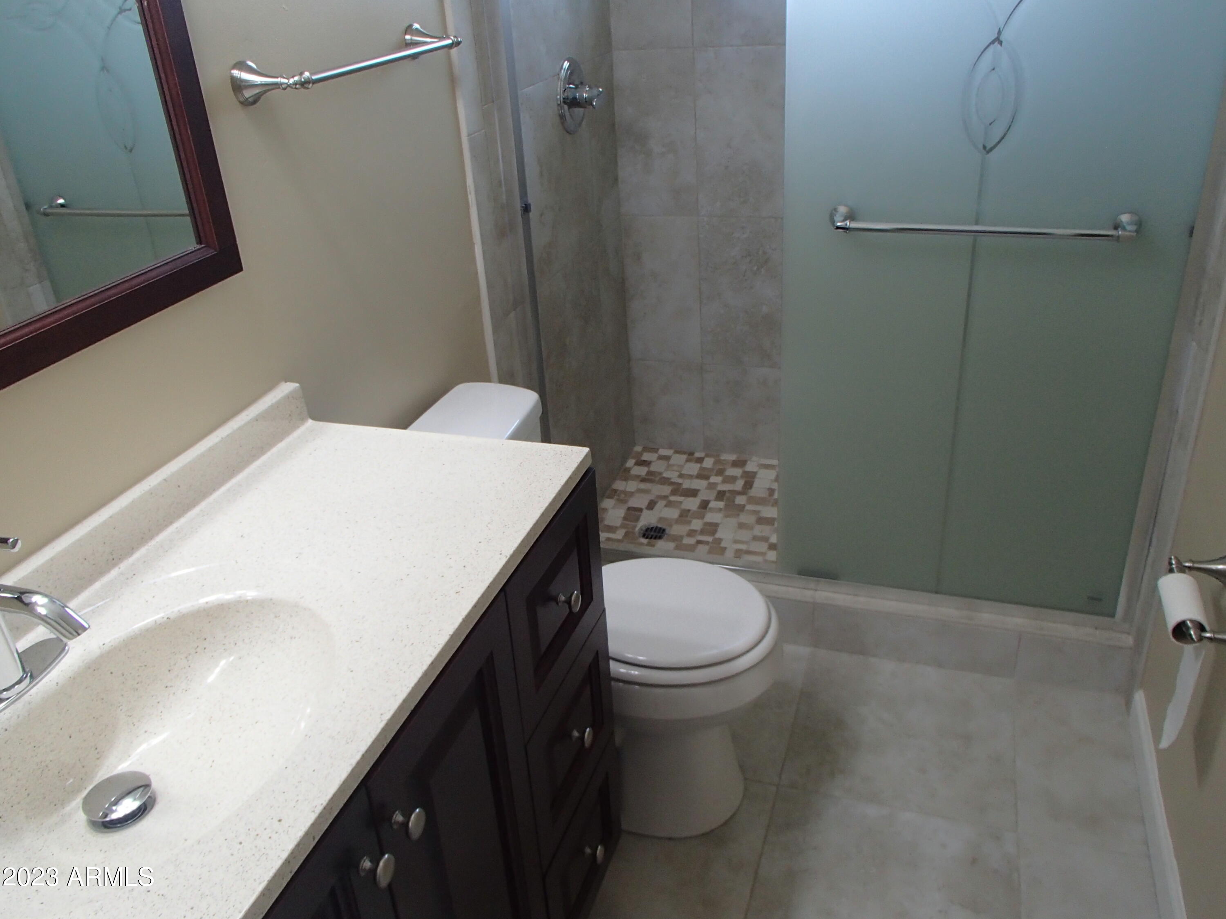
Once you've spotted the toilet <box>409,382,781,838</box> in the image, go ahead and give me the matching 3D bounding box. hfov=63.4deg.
[{"bbox_3d":[-0.029,0.310,1.906,0.708,0.740,0.474,6,30,18],"label":"toilet"}]

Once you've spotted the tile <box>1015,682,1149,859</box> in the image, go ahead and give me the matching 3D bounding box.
[{"bbox_3d":[0.938,0.609,2.005,0.234,0.010,0.442,6,30,18],"label":"tile"}]

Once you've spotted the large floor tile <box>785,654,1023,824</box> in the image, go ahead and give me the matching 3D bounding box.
[{"bbox_3d":[0.614,0.577,2.111,0.450,0.010,0.442,6,30,18],"label":"large floor tile"}]

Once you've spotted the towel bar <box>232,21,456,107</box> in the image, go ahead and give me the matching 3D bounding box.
[{"bbox_3d":[-0.380,-0.618,1.529,0.089,0.059,0.534,6,30,18],"label":"towel bar"}]

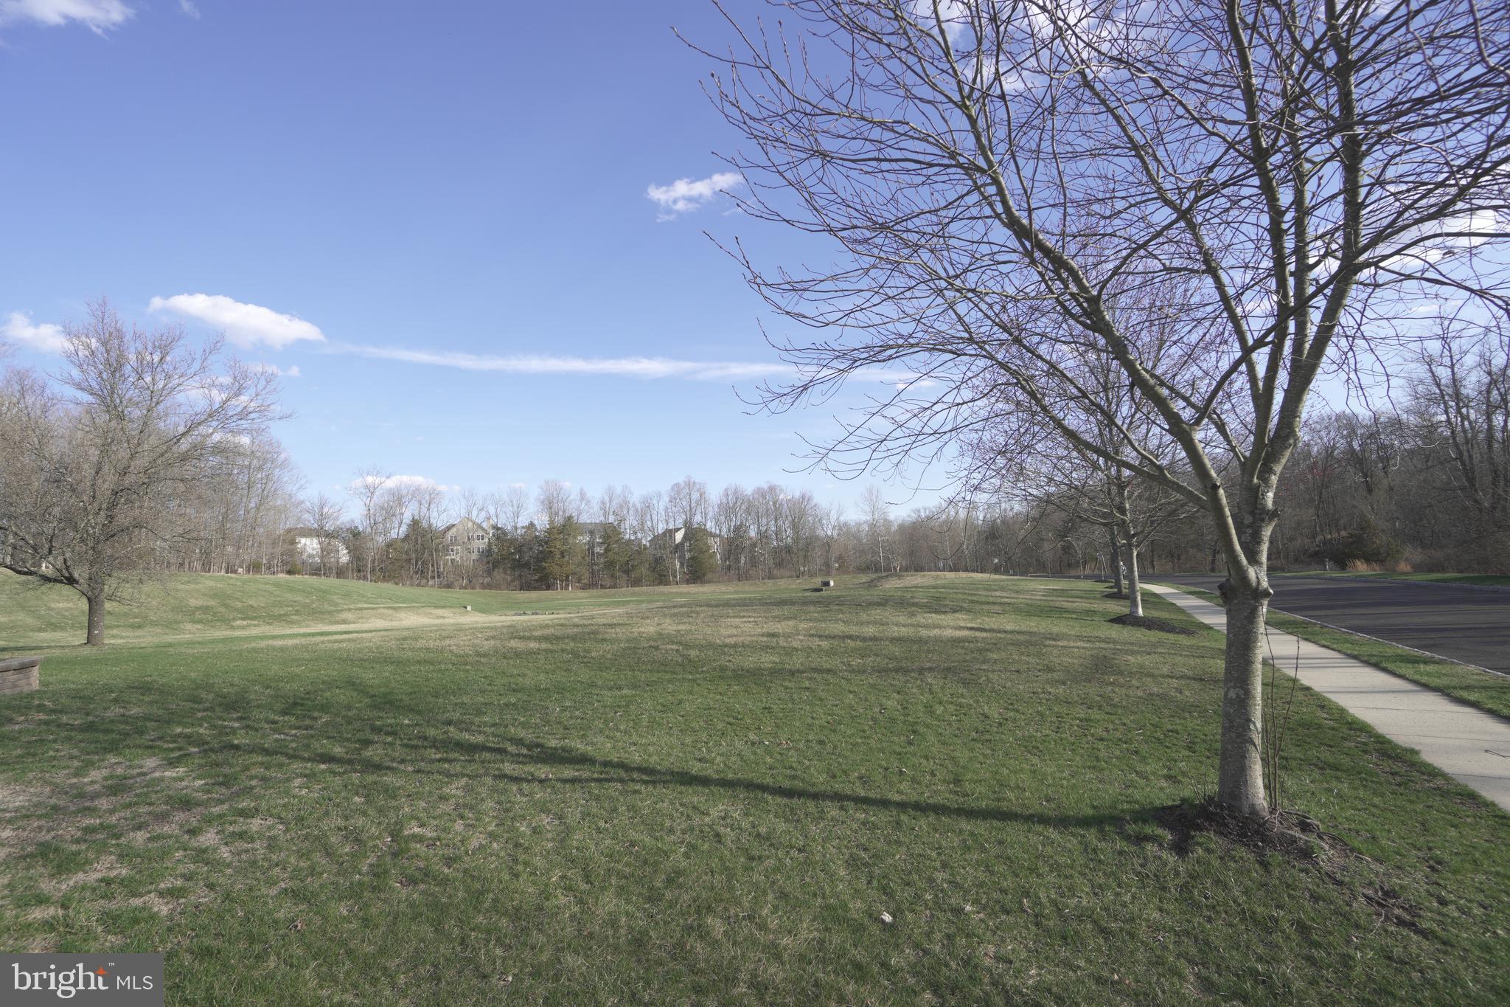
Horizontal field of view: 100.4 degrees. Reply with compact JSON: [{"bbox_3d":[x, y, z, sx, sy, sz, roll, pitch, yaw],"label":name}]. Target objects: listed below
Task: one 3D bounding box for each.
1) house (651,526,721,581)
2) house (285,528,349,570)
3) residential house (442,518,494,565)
[{"bbox_3d":[-15.240,11.260,141.000,14.500,11.800,11.500,0,-5,-2],"label":"house"},{"bbox_3d":[-103.850,10.660,150.000,13.500,9.600,10.500,2,-5,-24],"label":"house"},{"bbox_3d":[-66.880,8.860,147.000,12.000,11.400,11.000,2,-5,-19],"label":"residential house"}]

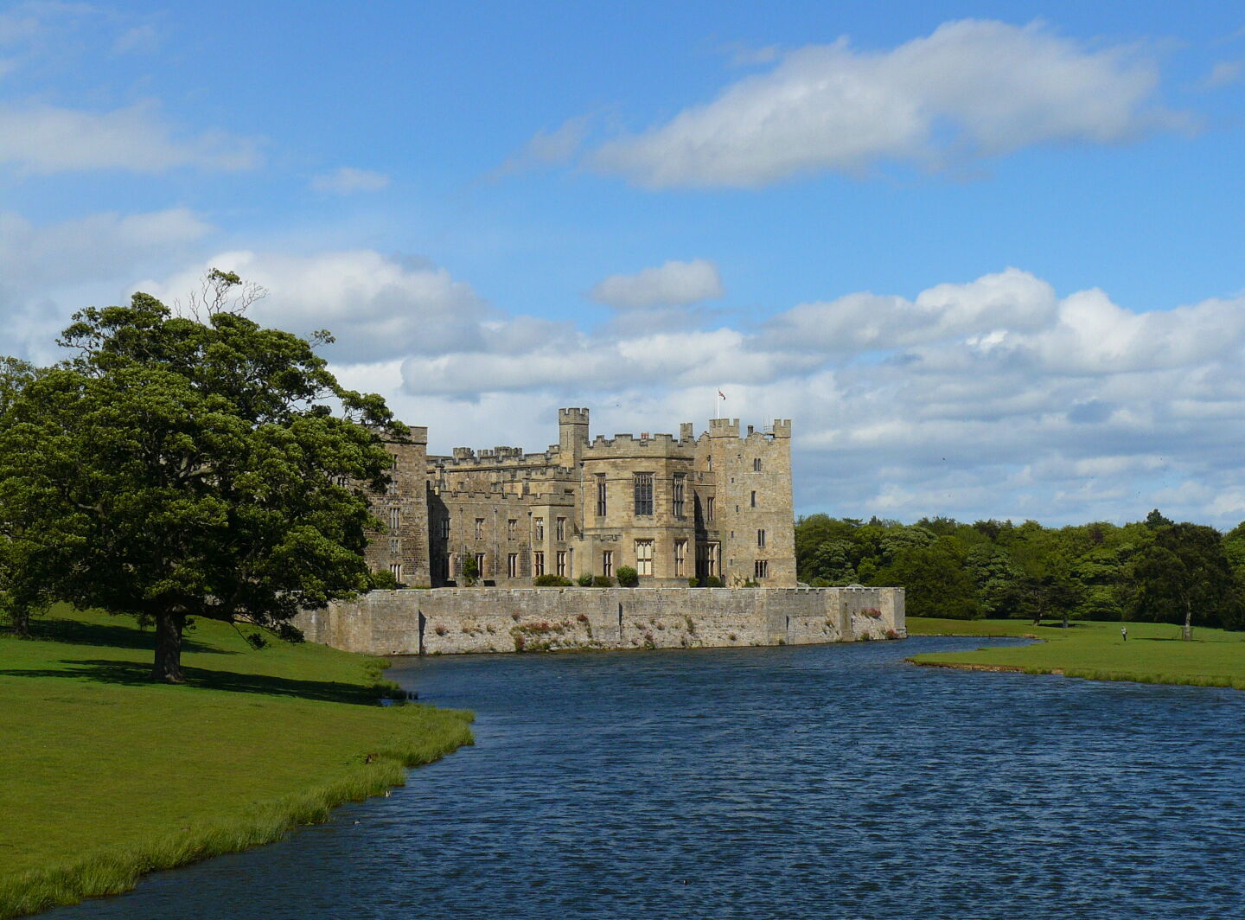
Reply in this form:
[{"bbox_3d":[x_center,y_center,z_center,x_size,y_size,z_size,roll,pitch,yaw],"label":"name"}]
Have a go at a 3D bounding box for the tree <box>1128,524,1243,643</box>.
[{"bbox_3d":[66.900,14.430,286.000,12.800,13.900,12.500,-1,-3,13],"label":"tree"}]

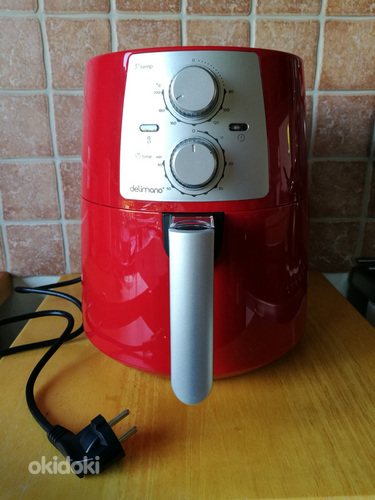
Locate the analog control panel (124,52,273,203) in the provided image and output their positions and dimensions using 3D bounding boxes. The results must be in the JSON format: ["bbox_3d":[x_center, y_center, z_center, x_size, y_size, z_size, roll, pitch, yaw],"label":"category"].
[{"bbox_3d":[0.006,-0.103,0.333,0.136,0.123,0.036,0,12,1],"label":"analog control panel"}]

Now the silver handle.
[{"bbox_3d":[0.004,0.053,0.343,0.036,0.156,0.050,0,18,1],"label":"silver handle"}]

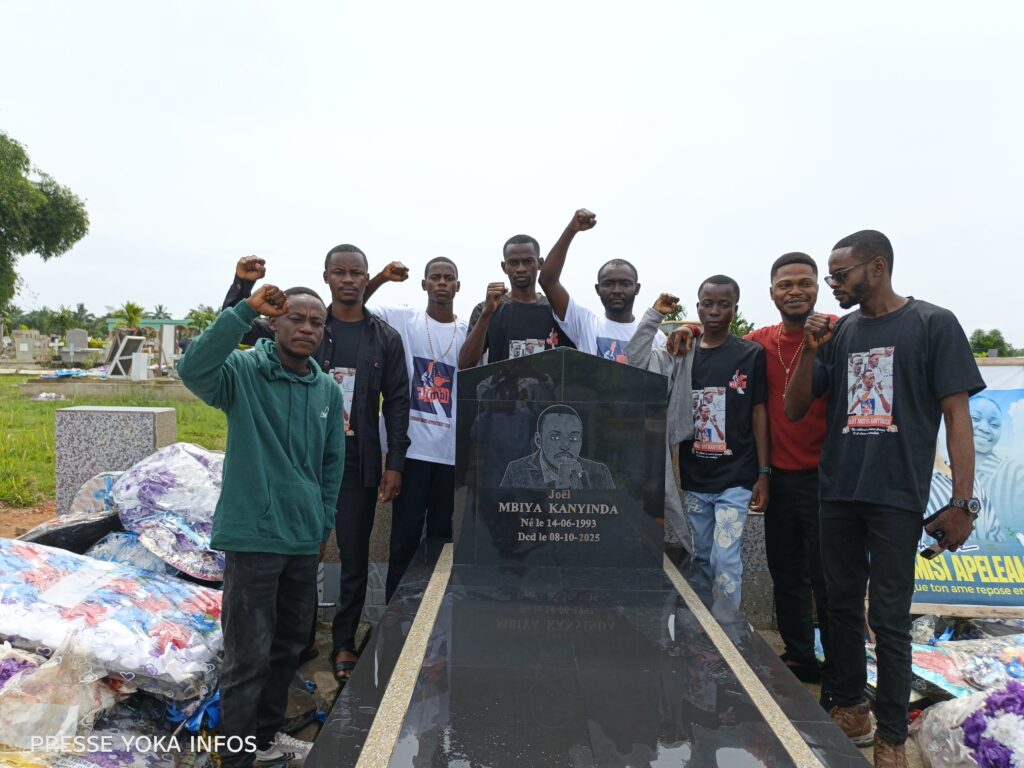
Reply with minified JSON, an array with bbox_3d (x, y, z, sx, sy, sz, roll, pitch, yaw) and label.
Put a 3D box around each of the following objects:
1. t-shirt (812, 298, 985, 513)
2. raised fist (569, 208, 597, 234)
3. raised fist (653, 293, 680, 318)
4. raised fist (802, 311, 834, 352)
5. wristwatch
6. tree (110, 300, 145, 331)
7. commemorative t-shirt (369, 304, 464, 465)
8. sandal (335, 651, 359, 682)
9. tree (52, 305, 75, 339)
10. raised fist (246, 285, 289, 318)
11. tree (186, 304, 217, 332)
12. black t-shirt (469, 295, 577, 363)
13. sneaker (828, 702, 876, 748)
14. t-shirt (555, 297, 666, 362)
[{"bbox_3d":[1.286,0.065,2.270,0.550,0.680,0.320,4,4,43],"label":"t-shirt"},{"bbox_3d":[0.311,-0.721,3.000,0.110,0.105,0.095,0,3,-11],"label":"raised fist"},{"bbox_3d":[0.640,-0.330,2.820,0.105,0.100,0.095,1,3,-3],"label":"raised fist"},{"bbox_3d":[0.991,-0.170,2.200,0.100,0.120,0.100,2,3,21],"label":"raised fist"},{"bbox_3d":[1.430,0.392,2.150,0.078,0.050,0.070,1,3,-9],"label":"wristwatch"},{"bbox_3d":[-18.107,-2.258,32.090,1.600,3.343,1.600,1,3,0],"label":"tree"},{"bbox_3d":[-0.426,0.012,3.200,0.540,0.760,0.280,1,3,-7],"label":"commemorative t-shirt"},{"bbox_3d":[-0.685,1.118,2.780,0.105,0.090,0.270,0,3,-16],"label":"sandal"},{"bbox_3d":[-23.753,-2.545,36.090,1.600,3.327,1.600,1,3,0],"label":"tree"},{"bbox_3d":[-0.765,-0.258,2.130,0.130,0.105,0.100,0,3,-14],"label":"raised fist"},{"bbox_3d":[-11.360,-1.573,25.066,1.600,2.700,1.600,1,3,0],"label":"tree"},{"bbox_3d":[0.047,-0.043,3.060,0.520,0.730,0.280,1,3,-2],"label":"black t-shirt"},{"bbox_3d":[1.100,1.136,2.260,0.290,0.140,0.110,-1,4,-37],"label":"sneaker"},{"bbox_3d":[0.446,0.002,3.020,0.520,0.740,0.290,1,3,7],"label":"t-shirt"}]

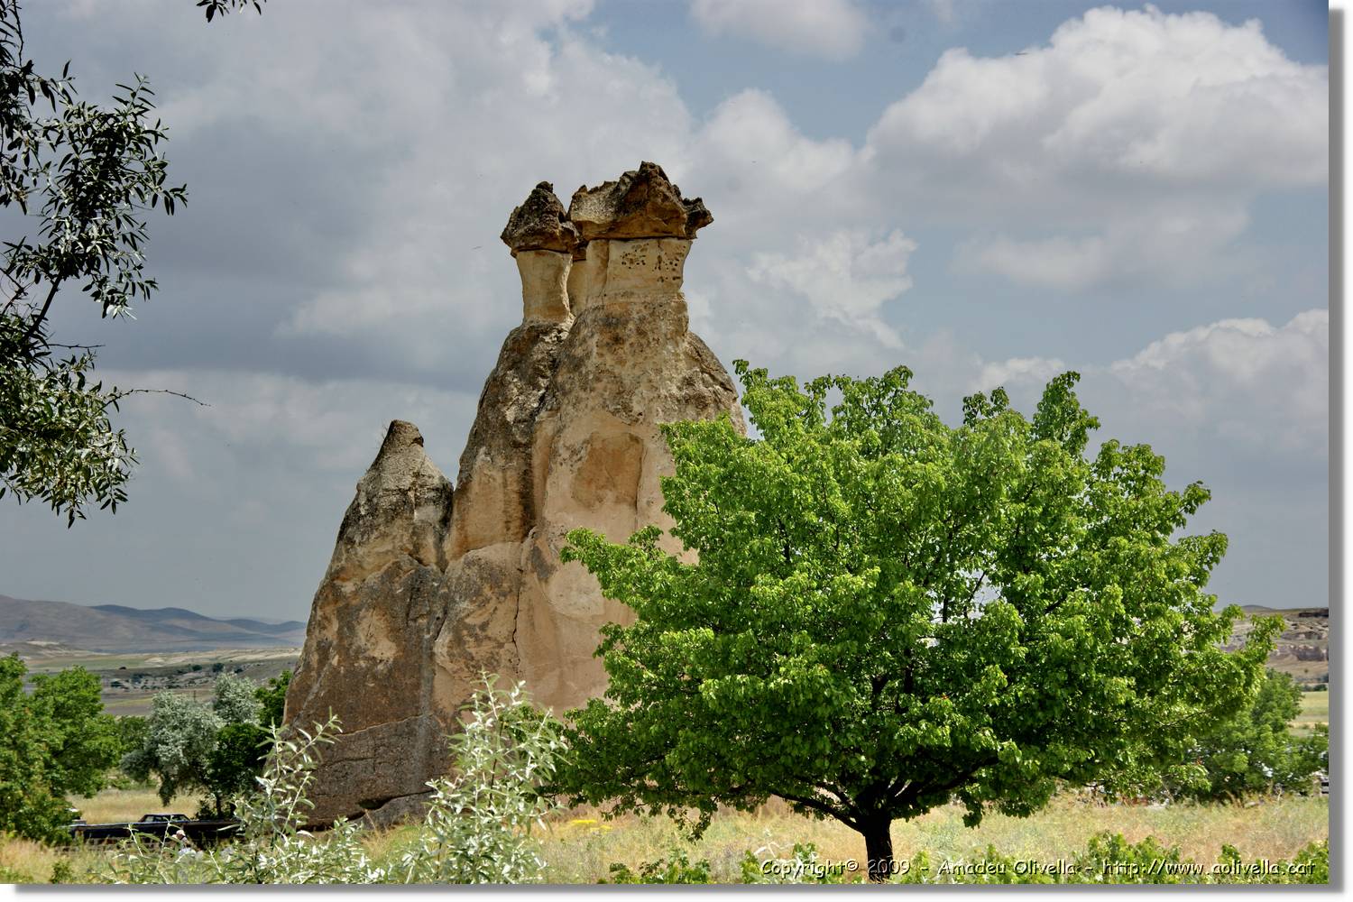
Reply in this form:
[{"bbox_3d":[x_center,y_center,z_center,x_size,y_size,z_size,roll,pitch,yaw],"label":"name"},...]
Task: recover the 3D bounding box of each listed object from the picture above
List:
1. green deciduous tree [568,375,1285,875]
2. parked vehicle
[{"bbox_3d":[2.450,1.730,40.000,7.300,5.300,6.800,0,-3,0],"label":"green deciduous tree"},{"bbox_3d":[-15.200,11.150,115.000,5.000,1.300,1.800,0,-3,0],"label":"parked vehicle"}]

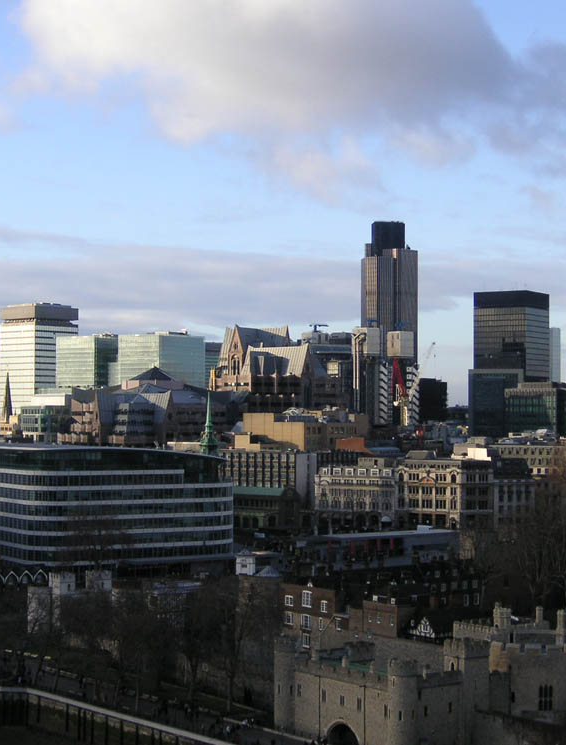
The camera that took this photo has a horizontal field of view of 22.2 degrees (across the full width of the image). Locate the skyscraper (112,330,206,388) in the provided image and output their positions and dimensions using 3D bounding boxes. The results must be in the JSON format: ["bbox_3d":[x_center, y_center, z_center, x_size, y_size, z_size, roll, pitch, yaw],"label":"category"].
[{"bbox_3d":[-65.600,16.880,781.900,27.600,72.000,41.400,-1,-2,33],"label":"skyscraper"}]

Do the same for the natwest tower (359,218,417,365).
[{"bbox_3d":[88.520,-34.240,1197.850,46.500,183.000,45.000,0,-1,4],"label":"natwest tower"}]

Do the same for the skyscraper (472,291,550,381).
[{"bbox_3d":[162.000,0.830,1020.600,38.500,115.000,44.000,-1,-2,31],"label":"skyscraper"}]

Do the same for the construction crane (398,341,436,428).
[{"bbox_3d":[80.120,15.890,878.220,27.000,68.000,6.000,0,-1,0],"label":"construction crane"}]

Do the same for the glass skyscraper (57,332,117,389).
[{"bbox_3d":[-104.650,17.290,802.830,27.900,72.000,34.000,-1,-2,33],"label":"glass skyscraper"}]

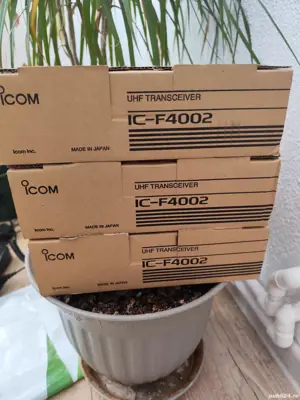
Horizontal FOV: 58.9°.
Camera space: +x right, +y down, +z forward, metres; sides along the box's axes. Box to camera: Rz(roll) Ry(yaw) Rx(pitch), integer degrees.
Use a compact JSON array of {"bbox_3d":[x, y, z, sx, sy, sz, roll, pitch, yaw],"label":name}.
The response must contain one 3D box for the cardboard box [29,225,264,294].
[{"bbox_3d":[-0.003,0.030,0.364,0.245,0.071,0.175,-3,25,-3],"label":"cardboard box"}]

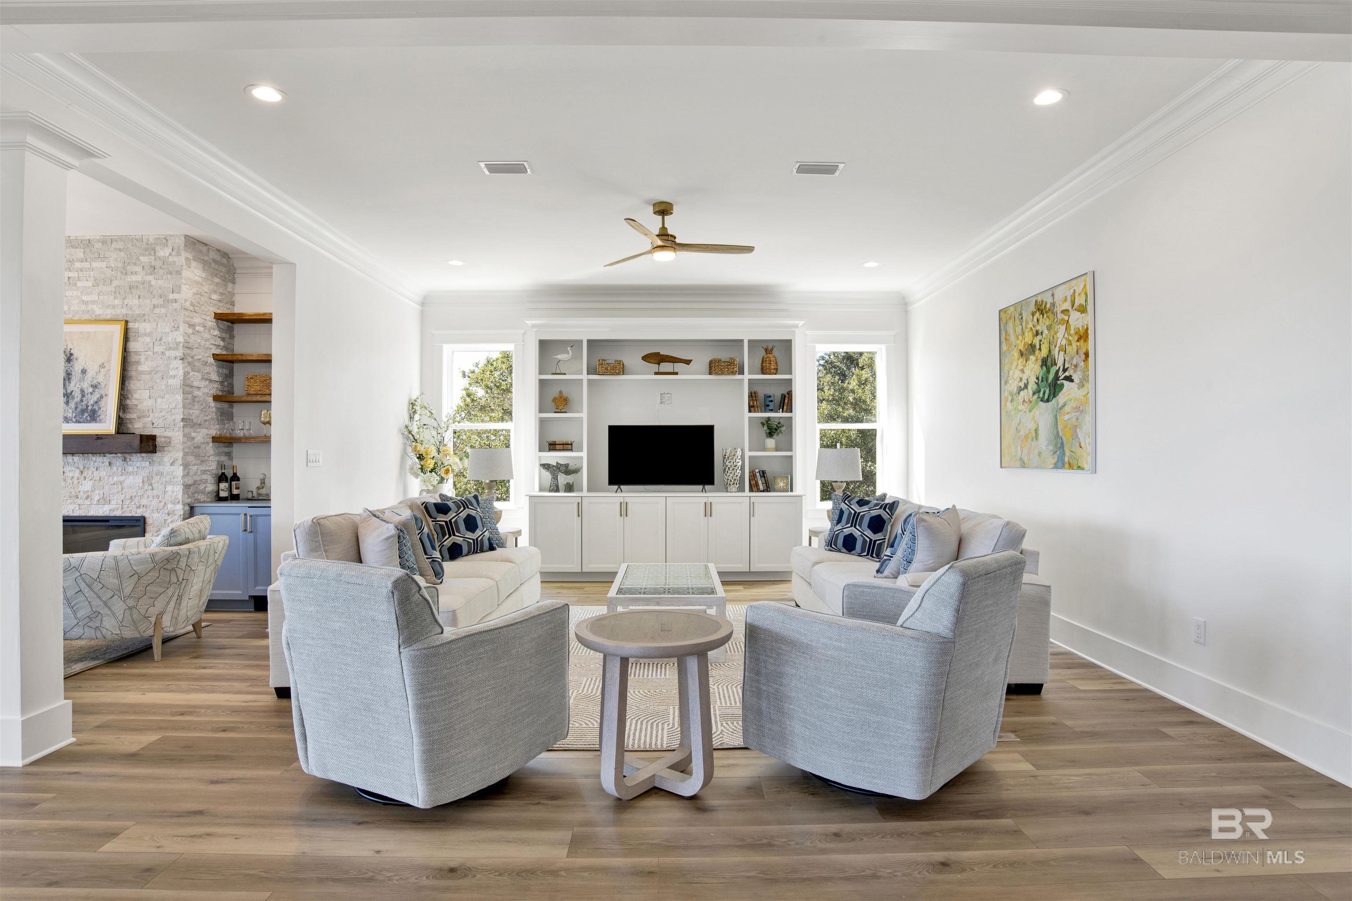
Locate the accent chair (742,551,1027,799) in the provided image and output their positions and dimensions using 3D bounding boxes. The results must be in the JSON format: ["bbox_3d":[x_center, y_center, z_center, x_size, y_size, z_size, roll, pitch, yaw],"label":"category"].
[{"bbox_3d":[0.880,0.872,2.869,0.840,0.870,0.860,0,0,-44],"label":"accent chair"}]

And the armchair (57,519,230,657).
[{"bbox_3d":[-3.558,0.943,4.466,0.870,0.770,0.810,0,0,-9],"label":"armchair"}]

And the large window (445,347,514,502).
[{"bbox_3d":[-2.180,-0.277,7.480,0.770,1.750,0.100,0,0,-1],"label":"large window"}]

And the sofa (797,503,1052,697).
[{"bbox_3d":[1.497,0.848,4.700,0.990,0.940,2.130,0,0,-1],"label":"sofa"}]

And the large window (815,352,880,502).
[{"bbox_3d":[1.921,-0.271,7.522,0.730,1.750,0.100,0,0,-1],"label":"large window"}]

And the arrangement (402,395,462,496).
[{"bbox_3d":[-2.313,0.029,6.427,0.550,1.120,0.500,0,0,-1],"label":"arrangement"}]

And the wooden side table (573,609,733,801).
[{"bbox_3d":[-0.089,1.026,2.755,0.640,0.590,0.640,0,0,0],"label":"wooden side table"}]

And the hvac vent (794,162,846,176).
[{"bbox_3d":[0.870,-1.719,4.158,0.295,0.020,0.197,0,0,0],"label":"hvac vent"}]

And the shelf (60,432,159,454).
[{"bbox_3d":[-5.001,-0.049,5.312,1.650,0.150,0.180,0,0,0],"label":"shelf"}]

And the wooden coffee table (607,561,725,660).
[{"bbox_3d":[-0.059,1.109,4.773,0.730,0.420,1.270,0,0,-1],"label":"wooden coffee table"}]

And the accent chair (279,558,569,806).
[{"bbox_3d":[-1.039,0.881,2.743,0.830,0.880,0.860,0,0,27],"label":"accent chair"}]

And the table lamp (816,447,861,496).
[{"bbox_3d":[1.503,0.340,6.262,0.420,0.790,0.420,0,0,0],"label":"table lamp"}]

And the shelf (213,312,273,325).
[{"bbox_3d":[-3.436,-1.162,5.940,1.090,0.048,0.270,0,0,0],"label":"shelf"}]

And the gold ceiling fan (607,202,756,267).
[{"bbox_3d":[0.000,-1.559,4.860,1.180,0.410,1.180,0,0,-1],"label":"gold ceiling fan"}]

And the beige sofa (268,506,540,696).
[{"bbox_3d":[-1.647,0.848,4.618,1.000,0.940,2.150,0,0,-1],"label":"beige sofa"}]

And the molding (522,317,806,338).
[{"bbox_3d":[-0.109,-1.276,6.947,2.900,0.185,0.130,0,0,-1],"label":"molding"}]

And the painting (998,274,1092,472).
[{"bbox_3d":[2.604,-0.484,4.835,0.035,1.260,1.150,0,0,0],"label":"painting"}]

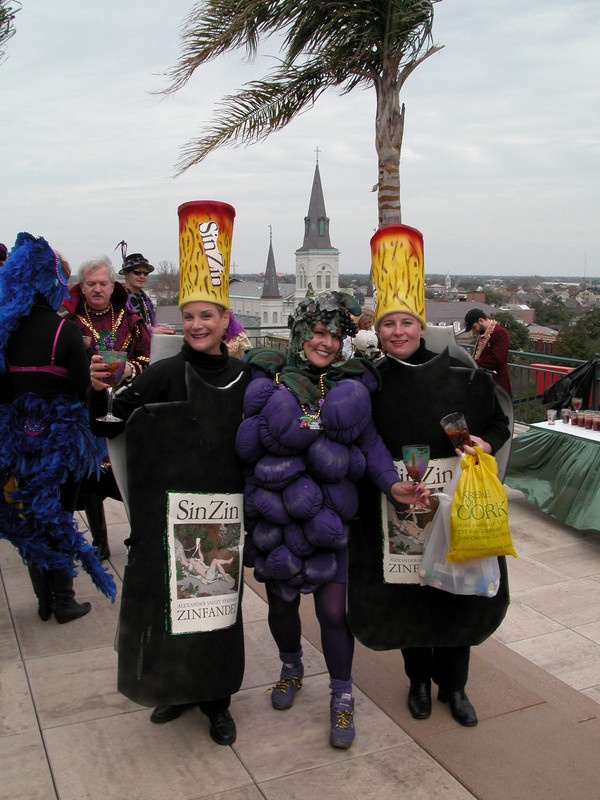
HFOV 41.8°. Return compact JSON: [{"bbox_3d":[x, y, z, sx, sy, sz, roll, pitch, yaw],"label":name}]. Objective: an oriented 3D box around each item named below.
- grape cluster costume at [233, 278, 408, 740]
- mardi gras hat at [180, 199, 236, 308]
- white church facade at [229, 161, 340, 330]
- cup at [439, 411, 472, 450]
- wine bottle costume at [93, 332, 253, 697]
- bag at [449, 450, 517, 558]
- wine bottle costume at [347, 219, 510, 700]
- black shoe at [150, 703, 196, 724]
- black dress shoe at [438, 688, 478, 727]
[{"bbox_3d":[0.070,0.428,2.893,0.580,1.650,0.500,0,9,2],"label":"grape cluster costume"},{"bbox_3d":[-0.328,-0.506,2.745,0.200,0.360,0.200,-1,9,-15],"label":"mardi gras hat"},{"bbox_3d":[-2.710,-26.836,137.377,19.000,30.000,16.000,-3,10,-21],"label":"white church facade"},{"bbox_3d":[0.537,0.112,2.650,0.085,0.125,0.085,-18,12,4],"label":"cup"},{"bbox_3d":[-0.455,0.412,2.829,0.510,1.220,0.420,-4,10,-25],"label":"wine bottle costume"},{"bbox_3d":[0.625,0.354,2.688,0.220,0.380,0.090,-2,9,3],"label":"bag"},{"bbox_3d":[0.495,0.264,2.998,0.590,1.800,0.430,2,9,10],"label":"wine bottle costume"},{"bbox_3d":[-0.455,1.179,3.103,0.260,0.100,0.100,-7,12,-38],"label":"black shoe"},{"bbox_3d":[0.622,1.173,3.107,0.095,0.110,0.250,-3,9,-16],"label":"black dress shoe"}]

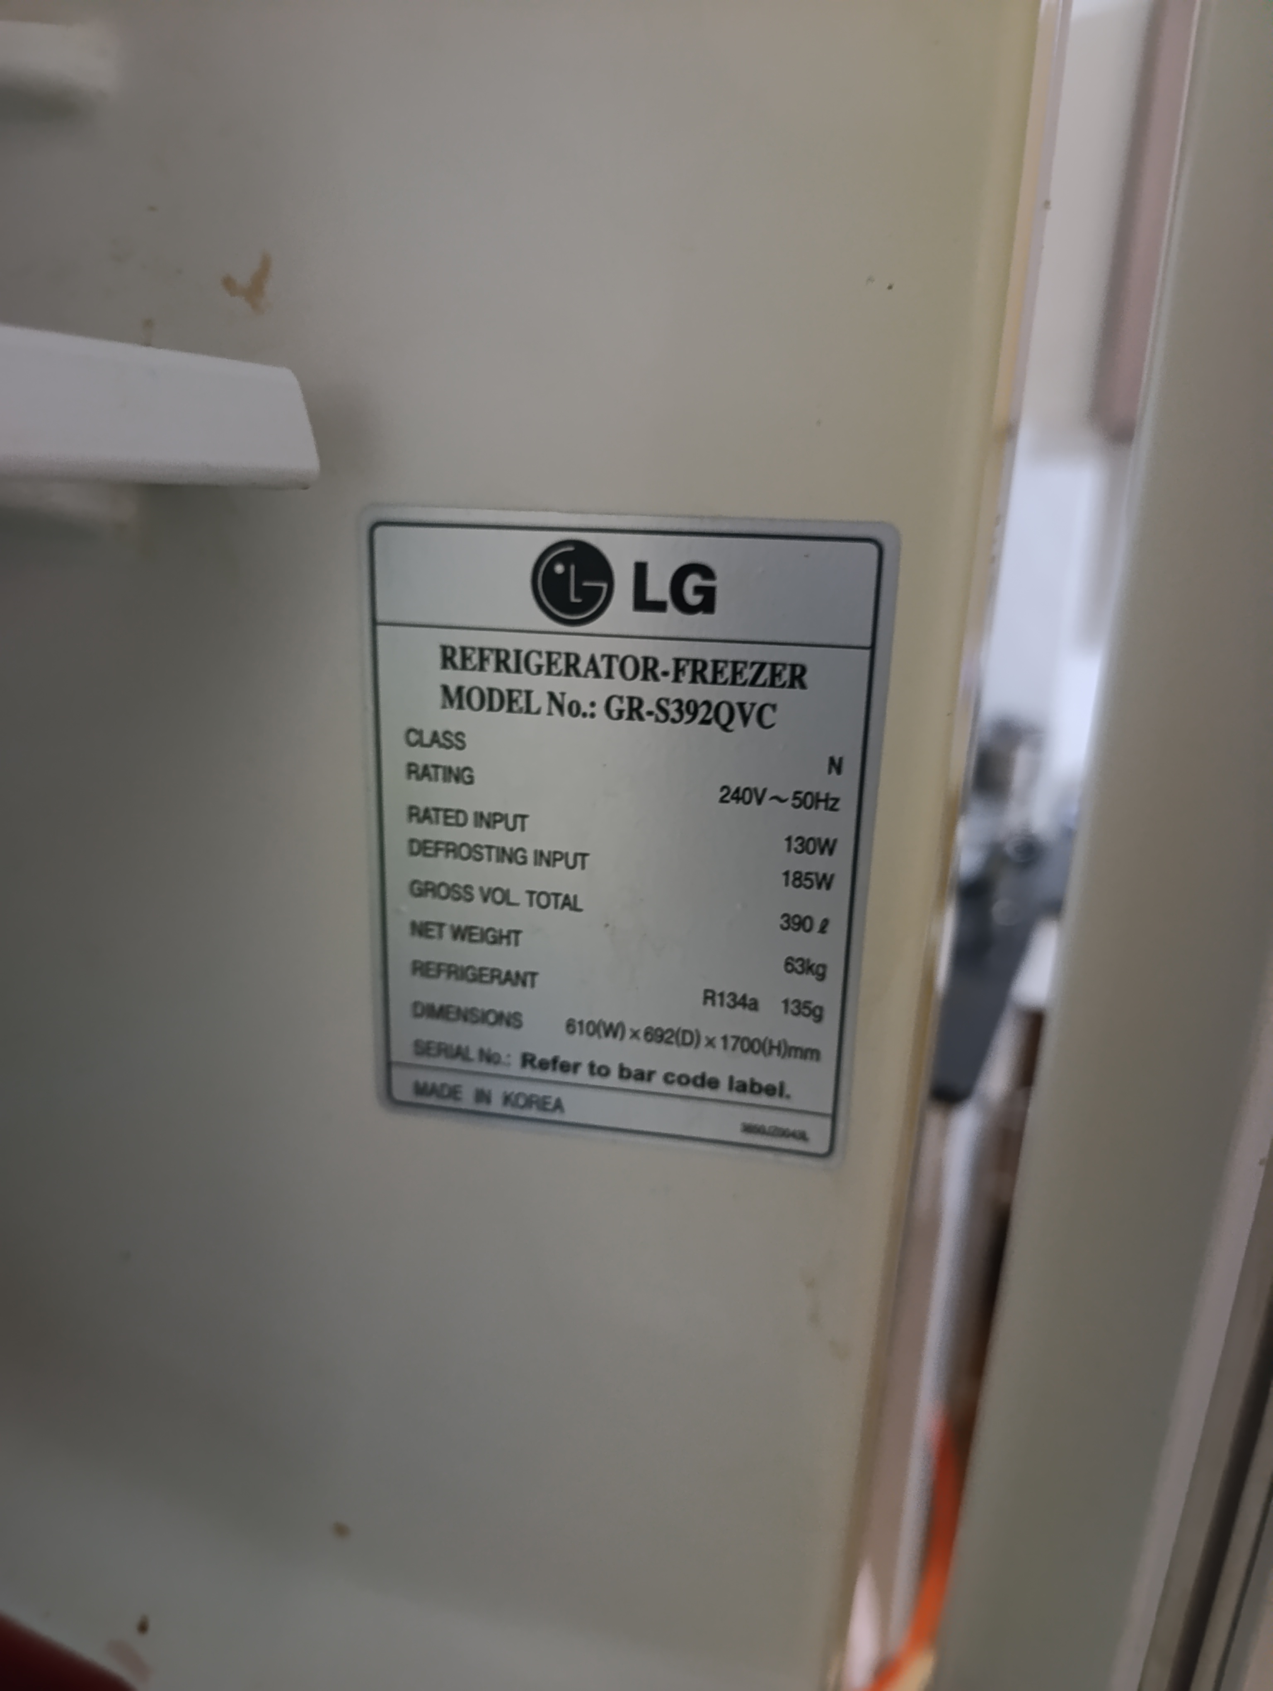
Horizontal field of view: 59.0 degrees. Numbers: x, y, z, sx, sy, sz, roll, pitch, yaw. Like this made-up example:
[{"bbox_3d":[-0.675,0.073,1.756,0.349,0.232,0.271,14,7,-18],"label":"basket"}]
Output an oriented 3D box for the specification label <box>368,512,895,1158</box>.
[{"bbox_3d":[-0.003,0.001,0.149,0.067,0.085,0.002,4,15,9],"label":"specification label"}]

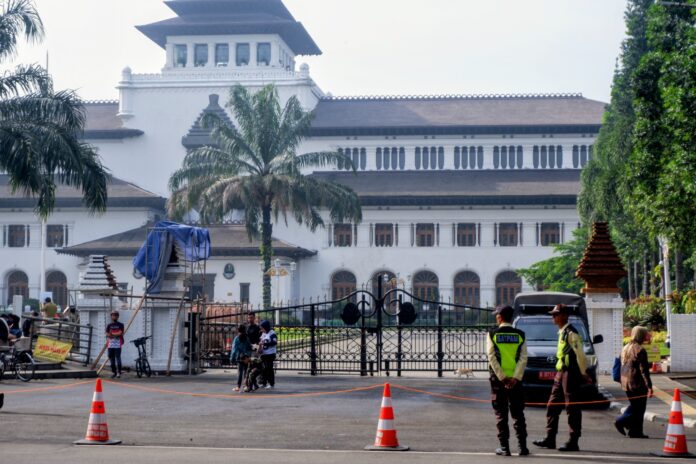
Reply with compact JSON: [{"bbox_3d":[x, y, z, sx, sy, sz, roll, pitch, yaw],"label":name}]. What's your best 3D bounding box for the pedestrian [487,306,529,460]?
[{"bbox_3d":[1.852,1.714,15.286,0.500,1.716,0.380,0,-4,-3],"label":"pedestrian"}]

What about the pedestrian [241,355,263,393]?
[{"bbox_3d":[-2.053,2.971,27.971,0.600,0.800,0.500,3,-5,-41],"label":"pedestrian"}]

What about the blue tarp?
[{"bbox_3d":[-4.726,0.683,35.200,1.900,1.950,1.500,0,-4,7],"label":"blue tarp"}]

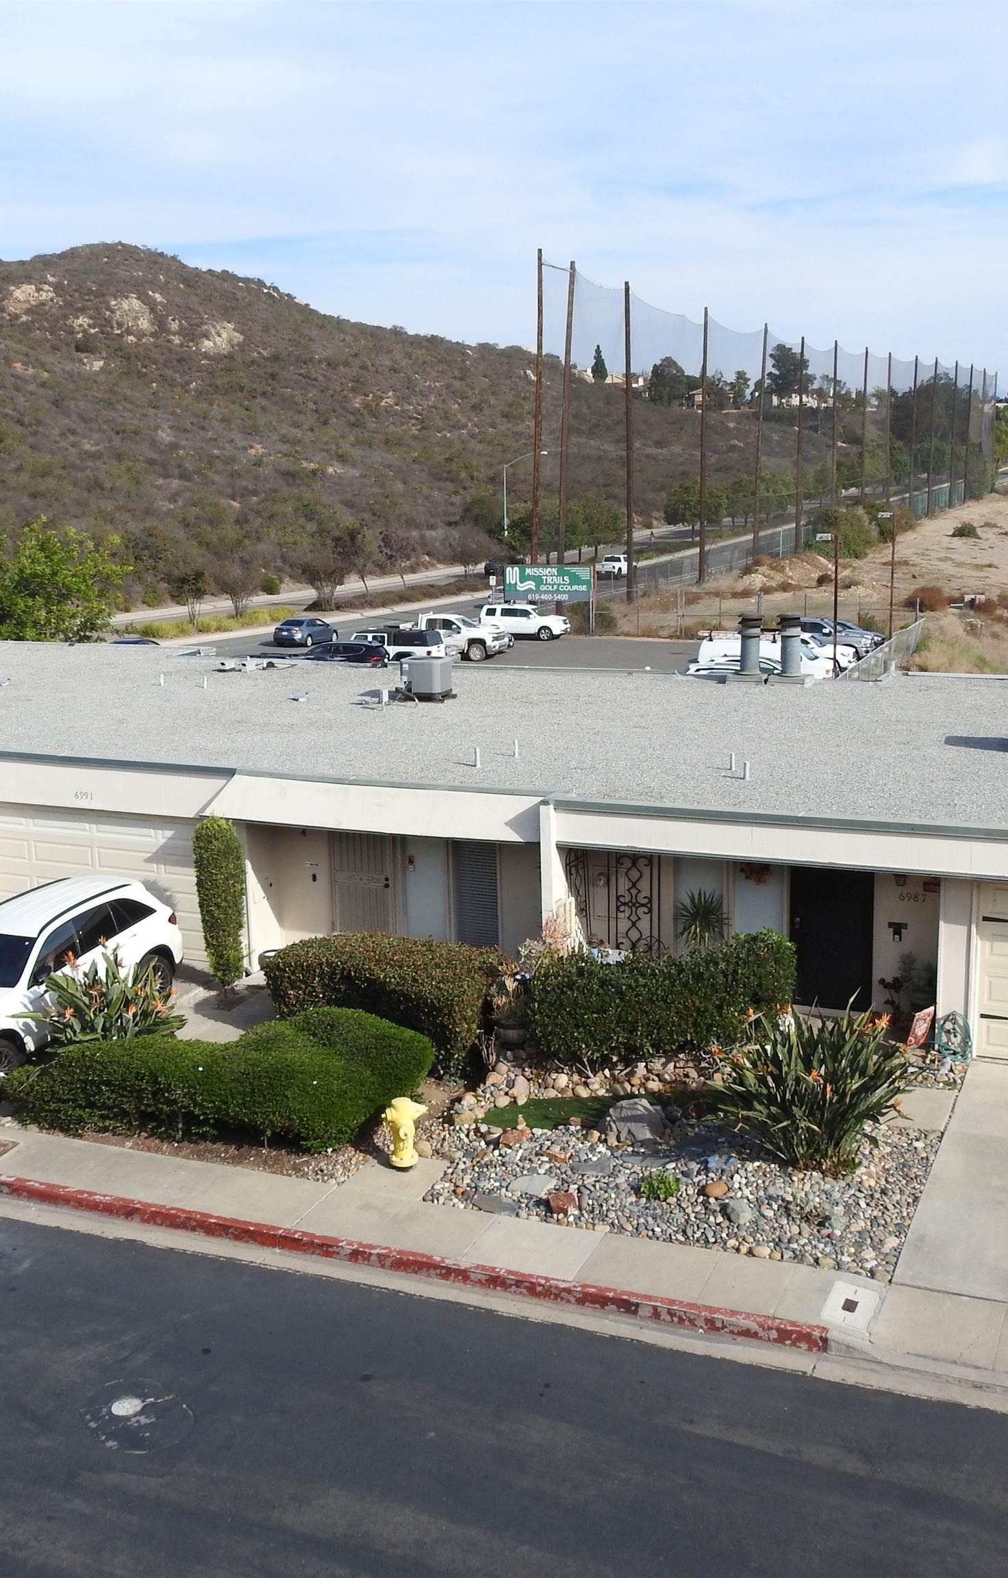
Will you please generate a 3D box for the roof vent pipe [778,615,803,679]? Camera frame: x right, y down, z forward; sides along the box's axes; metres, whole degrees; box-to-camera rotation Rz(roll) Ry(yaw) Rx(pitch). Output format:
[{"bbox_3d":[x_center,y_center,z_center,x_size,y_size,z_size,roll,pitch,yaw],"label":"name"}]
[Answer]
[{"bbox_3d":[5.002,-2.492,29.596,0.440,1.100,0.440,4,13,23],"label":"roof vent pipe"}]

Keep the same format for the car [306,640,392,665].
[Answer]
[{"bbox_3d":[-7.092,-5.370,70.975,4.750,1.700,1.900,2,12,16],"label":"car"}]

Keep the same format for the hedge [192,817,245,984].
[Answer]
[{"bbox_3d":[-3.732,1.512,22.383,0.630,2.350,0.590,-1,12,0],"label":"hedge"}]

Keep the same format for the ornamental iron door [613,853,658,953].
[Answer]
[{"bbox_3d":[1.699,1.634,21.899,0.640,2.030,0.070,4,13,23],"label":"ornamental iron door"}]

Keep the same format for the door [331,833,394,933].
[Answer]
[{"bbox_3d":[-1.949,1.354,23.434,0.950,2.060,0.080,4,13,23],"label":"door"}]

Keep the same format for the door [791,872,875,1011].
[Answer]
[{"bbox_3d":[3.995,1.692,20.787,1.040,2.050,0.080,4,13,23],"label":"door"}]

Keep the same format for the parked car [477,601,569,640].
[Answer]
[{"bbox_3d":[1.017,-8.837,89.927,4.820,1.830,1.980,2,12,17],"label":"parked car"}]

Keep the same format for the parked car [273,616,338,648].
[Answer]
[{"bbox_3d":[-10.389,-8.382,90.152,1.790,1.440,4.620,4,13,22],"label":"parked car"}]

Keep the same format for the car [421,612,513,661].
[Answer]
[{"bbox_3d":[-2.402,-7.253,81.175,5.900,1.970,2.030,6,14,32],"label":"car"}]

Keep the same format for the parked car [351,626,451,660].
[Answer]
[{"bbox_3d":[-5.414,-6.000,74.370,5.300,1.870,1.880,3,13,20],"label":"parked car"}]

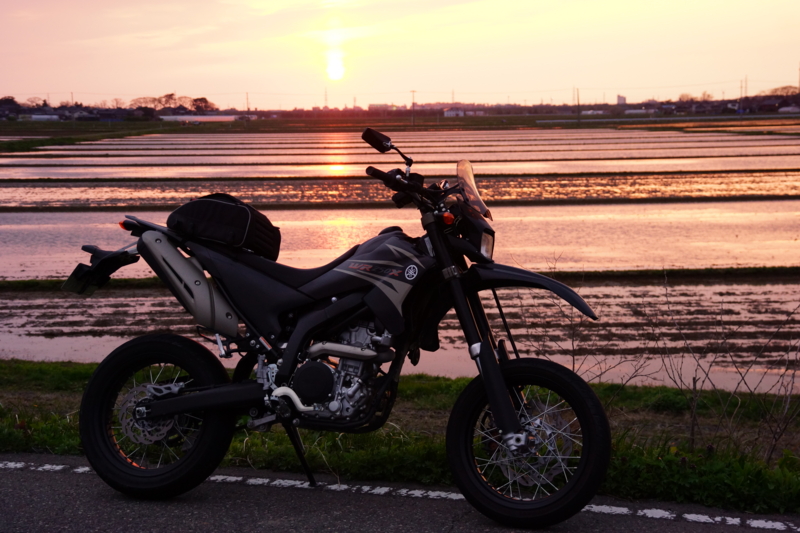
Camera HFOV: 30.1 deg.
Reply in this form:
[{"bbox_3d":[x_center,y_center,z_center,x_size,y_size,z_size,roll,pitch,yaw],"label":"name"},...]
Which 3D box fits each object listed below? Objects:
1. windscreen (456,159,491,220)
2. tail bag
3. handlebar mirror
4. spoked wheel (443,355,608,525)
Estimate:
[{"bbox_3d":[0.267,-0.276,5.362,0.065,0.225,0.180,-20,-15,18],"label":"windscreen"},{"bbox_3d":[-0.670,-0.160,5.687,0.345,0.185,0.285,14,-8,20],"label":"tail bag"},{"bbox_3d":[-0.080,-0.438,5.177,0.030,0.058,0.115,10,-9,42],"label":"handlebar mirror"},{"bbox_3d":[0.441,0.611,5.160,0.586,0.586,0.115,2,-7,22],"label":"spoked wheel"}]

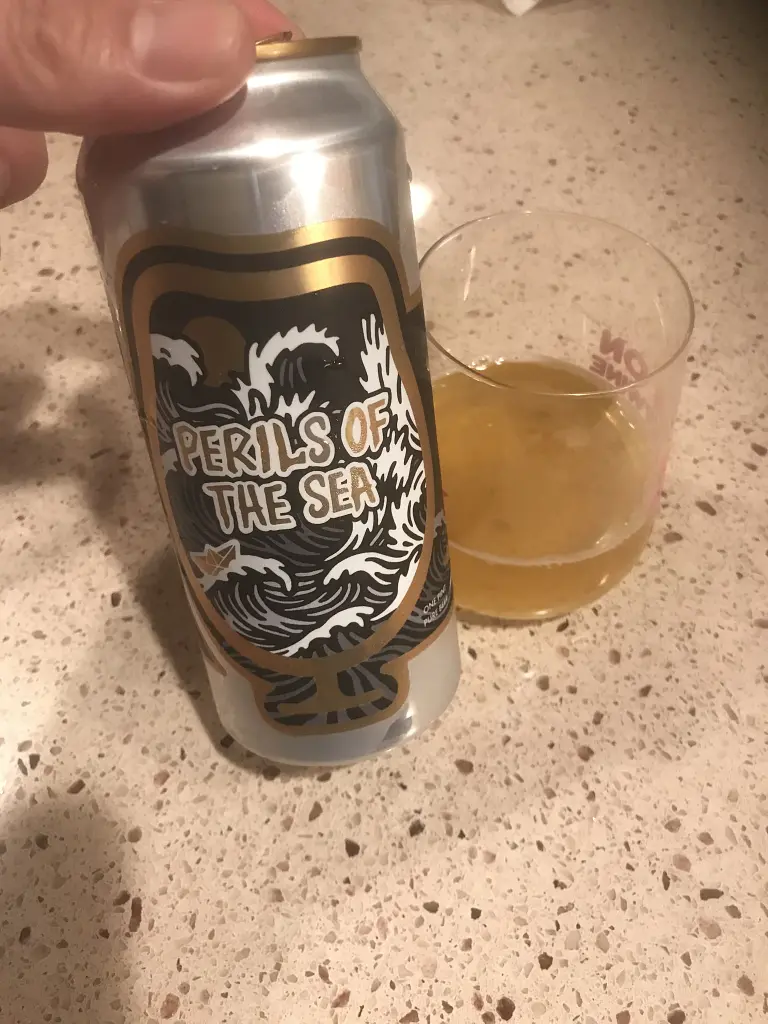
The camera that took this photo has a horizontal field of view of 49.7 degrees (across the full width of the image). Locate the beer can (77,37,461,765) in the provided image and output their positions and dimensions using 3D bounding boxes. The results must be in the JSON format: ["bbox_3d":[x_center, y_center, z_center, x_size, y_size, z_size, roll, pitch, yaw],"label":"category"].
[{"bbox_3d":[-0.021,-0.018,0.195,0.066,0.157,0.066,-6,28,3],"label":"beer can"}]

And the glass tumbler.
[{"bbox_3d":[0.041,-0.024,0.239,0.085,0.097,0.085,-1,54,1],"label":"glass tumbler"}]

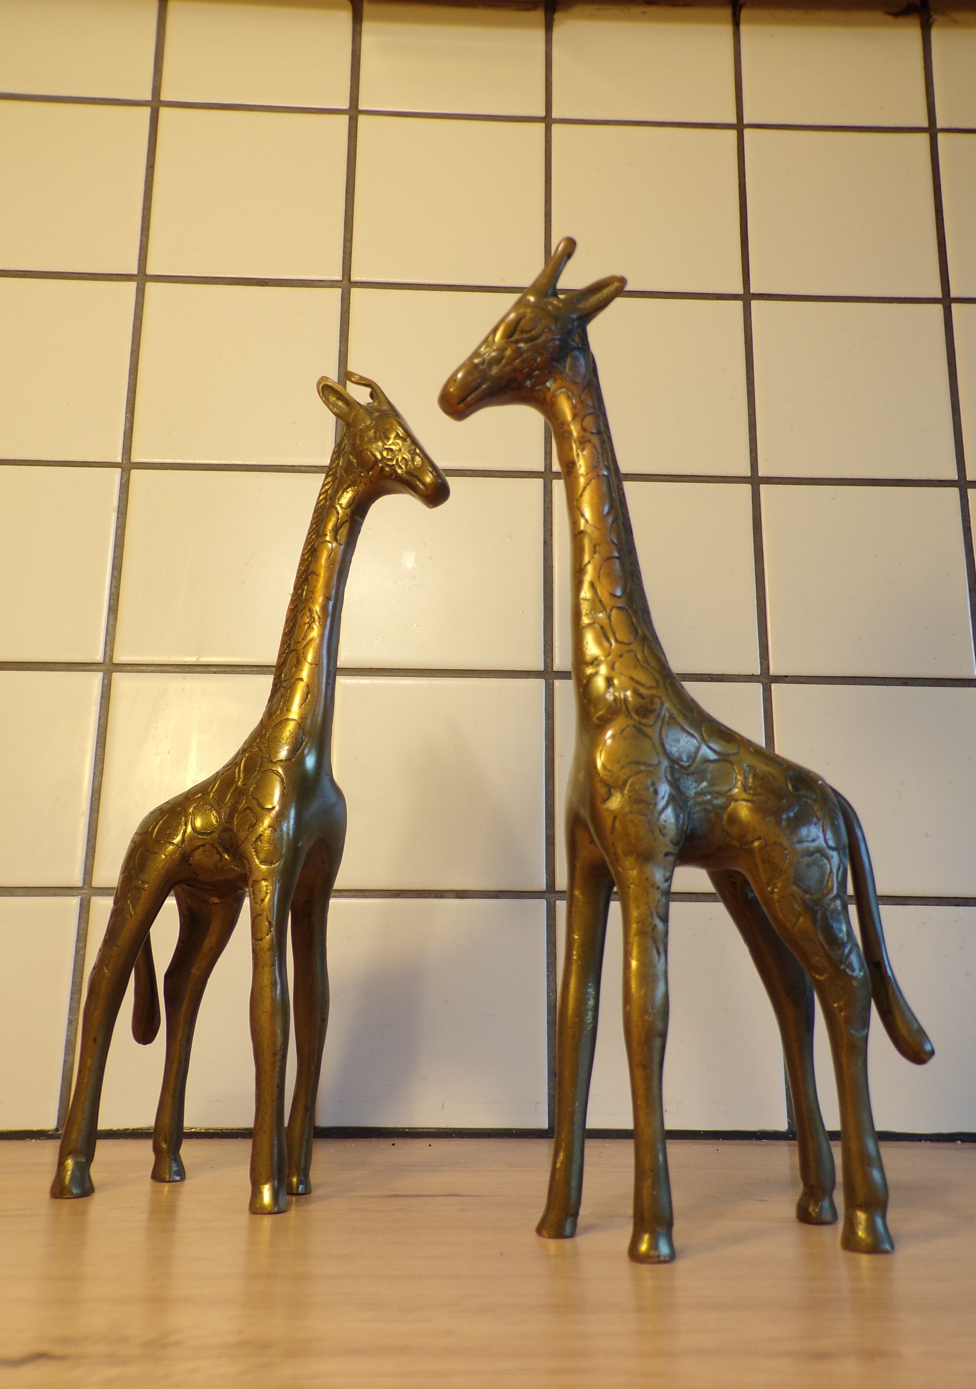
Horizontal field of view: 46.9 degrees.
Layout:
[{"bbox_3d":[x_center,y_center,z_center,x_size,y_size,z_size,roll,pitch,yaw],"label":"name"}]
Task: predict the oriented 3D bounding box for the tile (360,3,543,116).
[{"bbox_3d":[-0.019,-0.353,0.608,0.099,0.098,0.008,1,-13,-2],"label":"tile"}]

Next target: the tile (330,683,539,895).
[{"bbox_3d":[-0.023,0.041,0.519,0.099,0.099,0.008,1,-13,-2],"label":"tile"}]

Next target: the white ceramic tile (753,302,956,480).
[{"bbox_3d":[0.184,-0.153,0.569,0.099,0.098,0.008,1,-13,-2],"label":"white ceramic tile"}]

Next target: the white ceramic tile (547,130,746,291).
[{"bbox_3d":[0.083,-0.255,0.591,0.099,0.099,0.008,1,-13,-2],"label":"white ceramic tile"}]

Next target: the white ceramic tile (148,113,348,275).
[{"bbox_3d":[-0.122,-0.257,0.582,0.099,0.098,0.008,1,-13,-2],"label":"white ceramic tile"}]

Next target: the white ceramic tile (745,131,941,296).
[{"bbox_3d":[0.186,-0.253,0.594,0.099,0.099,0.008,1,-13,-2],"label":"white ceramic tile"}]

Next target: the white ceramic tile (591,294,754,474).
[{"bbox_3d":[0.082,-0.155,0.566,0.099,0.098,0.008,1,-13,-2],"label":"white ceramic tile"}]

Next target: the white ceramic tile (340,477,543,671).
[{"bbox_3d":[-0.022,-0.058,0.540,0.099,0.098,0.008,1,-13,-2],"label":"white ceramic tile"}]

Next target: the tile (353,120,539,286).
[{"bbox_3d":[-0.020,-0.256,0.588,0.099,0.099,0.008,1,-13,-2],"label":"tile"}]

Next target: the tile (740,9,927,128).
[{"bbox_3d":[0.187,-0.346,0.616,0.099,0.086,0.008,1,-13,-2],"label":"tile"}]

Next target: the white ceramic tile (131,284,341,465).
[{"bbox_3d":[-0.124,-0.159,0.562,0.099,0.099,0.008,1,-13,-2],"label":"white ceramic tile"}]

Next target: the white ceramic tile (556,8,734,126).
[{"bbox_3d":[0.083,-0.352,0.611,0.099,0.098,0.008,1,-13,-2],"label":"white ceramic tile"}]

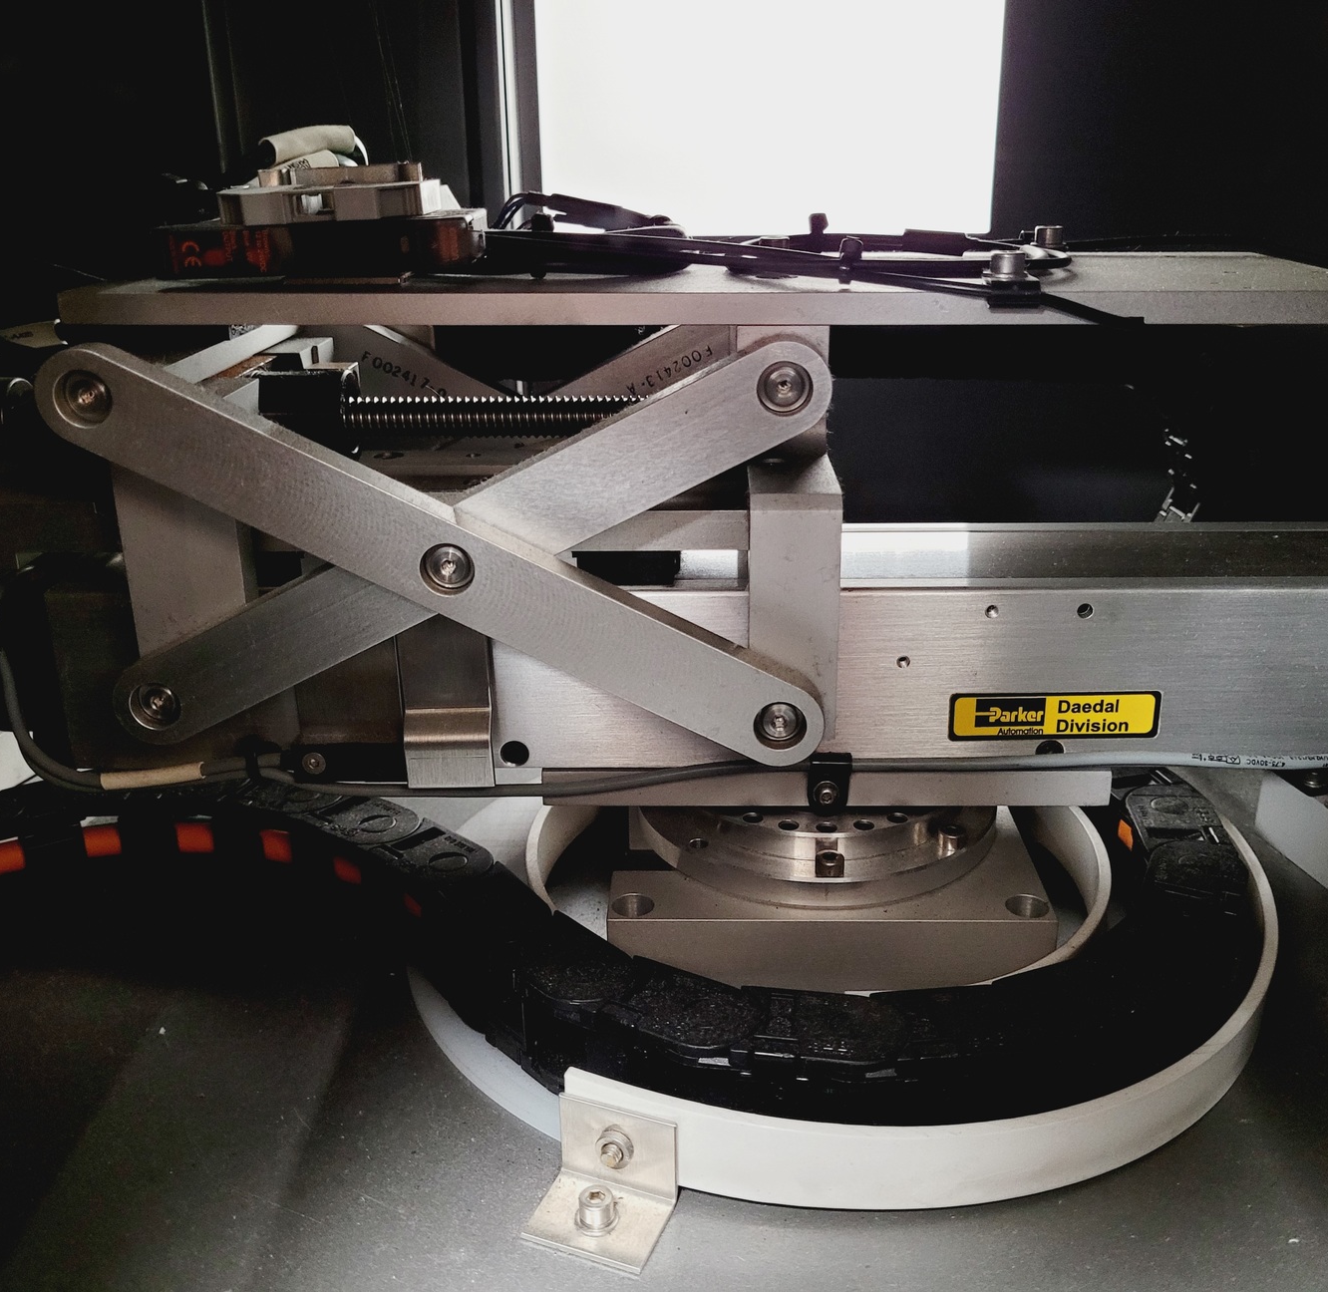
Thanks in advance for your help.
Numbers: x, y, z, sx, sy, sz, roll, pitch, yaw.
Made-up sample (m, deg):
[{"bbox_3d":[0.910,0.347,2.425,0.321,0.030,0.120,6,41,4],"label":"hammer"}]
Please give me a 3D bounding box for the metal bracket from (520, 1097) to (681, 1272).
[{"bbox_3d":[-0.017,0.140,0.339,0.033,0.029,0.026,8,23,19],"label":"metal bracket"}]

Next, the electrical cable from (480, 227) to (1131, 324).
[{"bbox_3d":[0.035,-0.110,0.381,0.182,0.019,0.080,0,22,1],"label":"electrical cable"}]

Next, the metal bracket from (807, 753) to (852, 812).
[{"bbox_3d":[0.053,0.044,0.418,0.015,0.019,0.007,0,22,1],"label":"metal bracket"}]

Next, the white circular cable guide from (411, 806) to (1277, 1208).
[{"bbox_3d":[0.056,0.081,0.478,0.306,0.026,0.306,0,22,0],"label":"white circular cable guide"}]

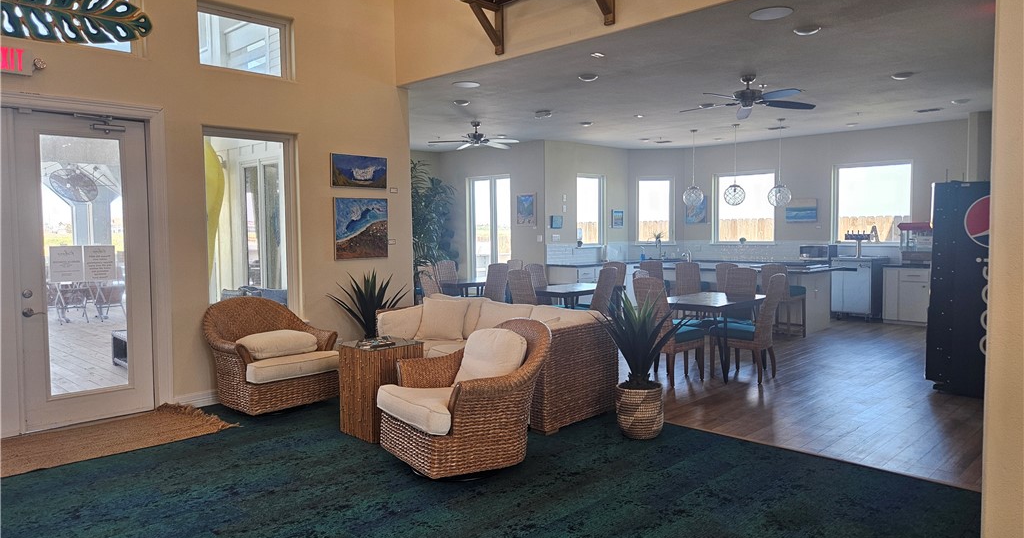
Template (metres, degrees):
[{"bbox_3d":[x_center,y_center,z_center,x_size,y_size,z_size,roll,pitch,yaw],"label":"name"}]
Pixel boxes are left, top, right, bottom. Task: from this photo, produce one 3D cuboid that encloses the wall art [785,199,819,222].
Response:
[{"bbox_3d":[5.128,-1.031,12.055,0.040,0.425,0.540,-4,4,-44],"label":"wall art"}]

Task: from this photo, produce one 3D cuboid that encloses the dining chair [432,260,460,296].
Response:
[{"bbox_3d":[-0.796,0.407,10.001,0.470,1.030,0.610,-4,5,-45],"label":"dining chair"}]

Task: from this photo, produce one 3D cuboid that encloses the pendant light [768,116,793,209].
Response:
[{"bbox_3d":[3.831,-1.505,9.676,0.340,1.260,0.340,3,5,44],"label":"pendant light"}]

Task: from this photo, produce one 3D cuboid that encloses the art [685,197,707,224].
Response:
[{"bbox_3d":[3.676,-1.158,13.526,0.040,0.550,0.450,-4,4,-44],"label":"art"}]

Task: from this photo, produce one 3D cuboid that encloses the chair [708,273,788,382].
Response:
[{"bbox_3d":[2.320,0.555,6.629,0.470,1.030,0.620,-4,5,-45],"label":"chair"}]

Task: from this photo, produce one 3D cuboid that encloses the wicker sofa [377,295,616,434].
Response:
[{"bbox_3d":[-0.194,0.743,6.004,0.910,0.860,2.050,-4,4,-44],"label":"wicker sofa"}]

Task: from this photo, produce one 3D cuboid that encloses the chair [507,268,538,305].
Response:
[{"bbox_3d":[0.269,0.514,7.854,0.610,1.030,0.470,-4,5,-45],"label":"chair"}]

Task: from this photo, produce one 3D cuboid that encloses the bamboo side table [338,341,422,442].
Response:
[{"bbox_3d":[-0.995,0.910,5.194,0.430,0.660,0.450,3,5,45],"label":"bamboo side table"}]

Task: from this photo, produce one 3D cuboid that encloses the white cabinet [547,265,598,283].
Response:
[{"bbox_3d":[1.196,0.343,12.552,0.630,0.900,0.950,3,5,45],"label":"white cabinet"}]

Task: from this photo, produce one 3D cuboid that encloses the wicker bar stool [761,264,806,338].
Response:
[{"bbox_3d":[3.608,0.424,9.121,0.460,1.020,0.600,3,5,44],"label":"wicker bar stool"}]

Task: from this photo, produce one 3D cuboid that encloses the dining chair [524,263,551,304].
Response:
[{"bbox_3d":[0.494,0.467,9.187,0.610,1.050,0.470,3,5,45],"label":"dining chair"}]

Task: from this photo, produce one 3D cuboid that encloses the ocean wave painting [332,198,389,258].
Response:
[{"bbox_3d":[-1.530,-0.411,6.964,0.040,0.615,0.630,3,5,44],"label":"ocean wave painting"}]

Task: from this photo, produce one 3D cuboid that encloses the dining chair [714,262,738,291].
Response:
[{"bbox_3d":[3.123,0.397,9.405,0.570,1.010,0.460,-4,5,-45],"label":"dining chair"}]

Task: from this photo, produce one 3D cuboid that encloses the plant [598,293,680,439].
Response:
[{"bbox_3d":[0.947,0.689,4.982,0.640,1.050,0.640,0,3,11],"label":"plant"}]

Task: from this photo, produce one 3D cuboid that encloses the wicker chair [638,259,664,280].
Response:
[{"bbox_3d":[2.278,0.367,10.405,0.460,1.010,0.580,3,5,44],"label":"wicker chair"}]

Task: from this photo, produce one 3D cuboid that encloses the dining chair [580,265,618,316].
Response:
[{"bbox_3d":[0.949,0.491,8.092,0.470,1.030,0.610,-4,5,-45],"label":"dining chair"}]

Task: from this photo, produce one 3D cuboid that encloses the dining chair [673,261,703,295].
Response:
[{"bbox_3d":[2.788,0.402,10.217,0.580,1.020,0.460,-4,4,-44],"label":"dining chair"}]

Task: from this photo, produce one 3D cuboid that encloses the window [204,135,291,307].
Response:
[{"bbox_3d":[-2.418,-0.368,6.371,0.890,1.800,0.100,-4,5,-45],"label":"window"}]

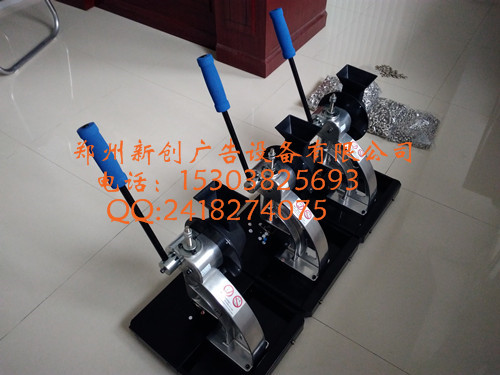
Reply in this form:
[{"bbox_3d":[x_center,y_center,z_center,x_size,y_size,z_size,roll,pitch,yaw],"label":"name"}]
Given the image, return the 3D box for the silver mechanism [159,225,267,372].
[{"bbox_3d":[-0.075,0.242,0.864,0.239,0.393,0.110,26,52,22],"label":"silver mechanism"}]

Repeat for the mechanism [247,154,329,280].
[{"bbox_3d":[0.109,0.063,1.029,0.261,0.333,0.111,27,52,22],"label":"mechanism"}]

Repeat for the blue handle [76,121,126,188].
[{"bbox_3d":[-0.256,-0.054,0.686,0.032,0.120,0.032,10,43,39],"label":"blue handle"}]

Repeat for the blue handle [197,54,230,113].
[{"bbox_3d":[-0.074,-0.218,0.829,0.033,0.123,0.033,11,45,37],"label":"blue handle"}]

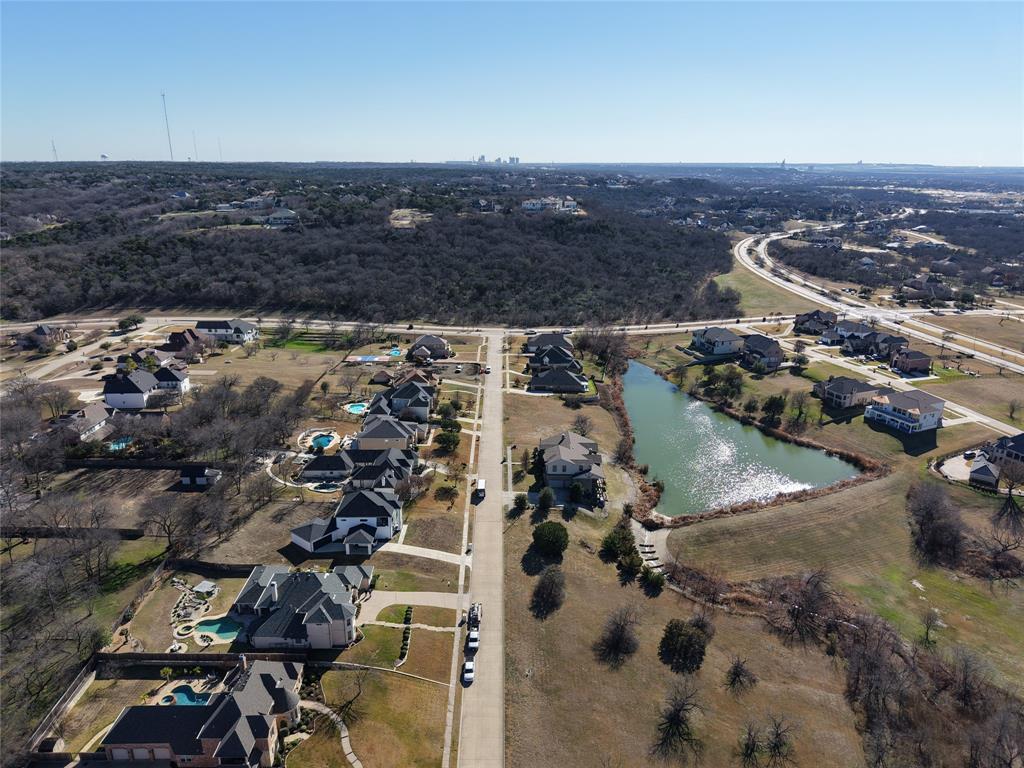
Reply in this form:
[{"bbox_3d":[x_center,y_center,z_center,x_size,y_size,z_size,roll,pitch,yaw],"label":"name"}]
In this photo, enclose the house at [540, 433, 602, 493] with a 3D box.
[{"bbox_3d":[19.220,23.980,237.520,20.000,10.300,35.000,0,17,-1],"label":"house"}]

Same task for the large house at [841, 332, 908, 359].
[{"bbox_3d":[190.980,-21.780,374.620,17.500,10.000,25.000,-5,18,-17],"label":"large house"}]

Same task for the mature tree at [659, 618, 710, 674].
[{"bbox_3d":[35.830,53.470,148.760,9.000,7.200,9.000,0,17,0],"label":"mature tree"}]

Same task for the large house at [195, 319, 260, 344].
[{"bbox_3d":[-165.900,-30.550,411.340,36.000,9.300,25.000,0,17,-1],"label":"large house"}]

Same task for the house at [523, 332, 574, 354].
[{"bbox_3d":[20.570,-23.240,389.870,25.000,9.300,19.500,0,17,-1],"label":"house"}]

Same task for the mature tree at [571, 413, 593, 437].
[{"bbox_3d":[28.350,16.110,284.000,8.000,9.200,8.000,0,17,-1],"label":"mature tree"}]

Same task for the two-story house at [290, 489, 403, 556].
[{"bbox_3d":[-47.480,37.930,203.380,30.000,11.500,23.000,0,17,-1],"label":"two-story house"}]

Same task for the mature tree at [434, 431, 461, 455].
[{"bbox_3d":[-22.760,20.190,254.710,8.300,7.000,8.300,0,17,0],"label":"mature tree"}]

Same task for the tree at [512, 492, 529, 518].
[{"bbox_3d":[2.720,36.190,219.440,4.180,5.440,4.180,0,17,0],"label":"tree"}]

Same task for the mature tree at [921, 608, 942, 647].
[{"bbox_3d":[94.450,54.590,159.530,4.660,8.160,4.660,0,17,0],"label":"mature tree"}]

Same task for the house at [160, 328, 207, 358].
[{"bbox_3d":[-180.420,-25.730,397.150,24.000,8.500,24.000,0,17,-1],"label":"house"}]

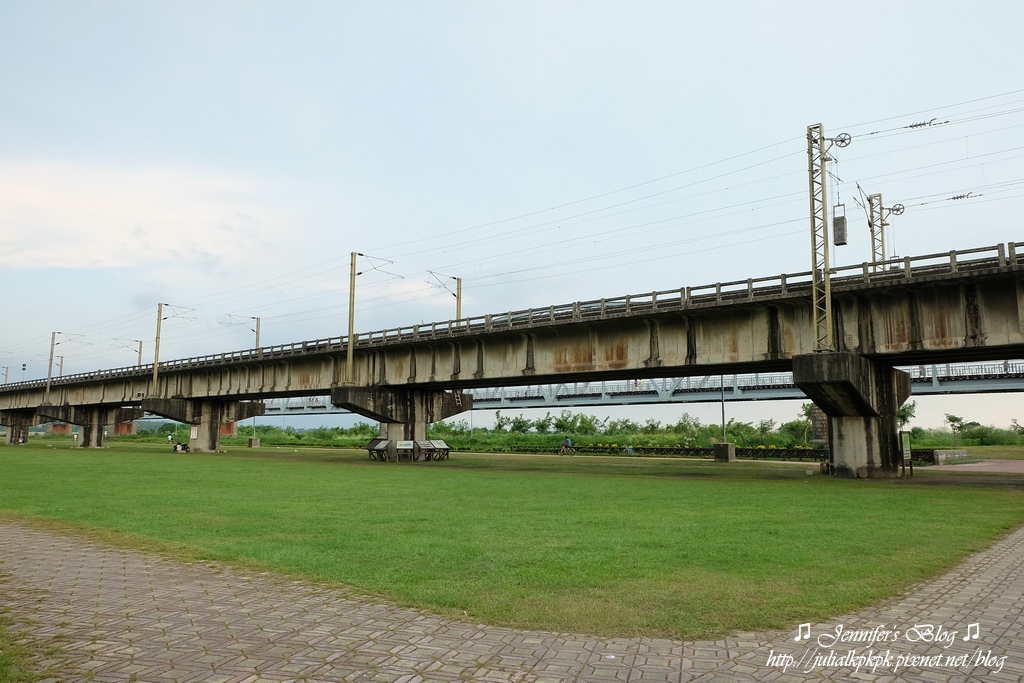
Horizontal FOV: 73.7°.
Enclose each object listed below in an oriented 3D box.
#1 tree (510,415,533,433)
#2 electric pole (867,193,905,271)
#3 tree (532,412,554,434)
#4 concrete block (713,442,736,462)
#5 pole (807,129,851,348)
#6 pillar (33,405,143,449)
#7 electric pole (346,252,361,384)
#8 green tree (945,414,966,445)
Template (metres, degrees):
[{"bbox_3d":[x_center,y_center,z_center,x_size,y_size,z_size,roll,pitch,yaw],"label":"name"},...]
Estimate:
[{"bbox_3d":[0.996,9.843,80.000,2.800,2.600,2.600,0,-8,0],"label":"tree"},{"bbox_3d":[19.481,-3.198,35.033,1.400,9.287,0.650,-6,-10,39],"label":"electric pole"},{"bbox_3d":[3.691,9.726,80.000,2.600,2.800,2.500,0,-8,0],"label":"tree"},{"bbox_3d":[14.100,7.370,45.200,1.030,1.190,1.050,-6,-10,39],"label":"concrete block"},{"bbox_3d":[12.771,-4.265,27.076,1.400,9.287,0.650,-6,-10,39],"label":"pole"},{"bbox_3d":[-54.472,11.186,88.589,2.052,5.062,11.767,-6,-10,39],"label":"pillar"},{"bbox_3d":[-10.947,-1.614,46.722,0.420,9.084,0.450,-6,-10,39],"label":"electric pole"},{"bbox_3d":[40.277,8.083,62.000,1.800,2.800,1.700,-5,-9,32],"label":"green tree"}]

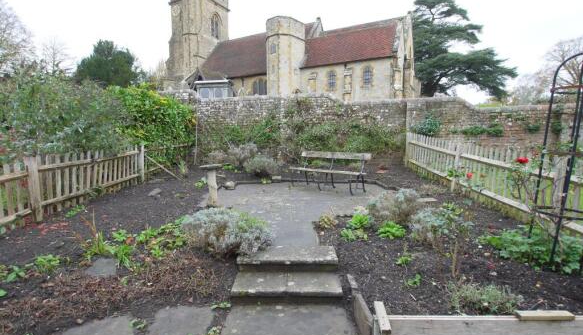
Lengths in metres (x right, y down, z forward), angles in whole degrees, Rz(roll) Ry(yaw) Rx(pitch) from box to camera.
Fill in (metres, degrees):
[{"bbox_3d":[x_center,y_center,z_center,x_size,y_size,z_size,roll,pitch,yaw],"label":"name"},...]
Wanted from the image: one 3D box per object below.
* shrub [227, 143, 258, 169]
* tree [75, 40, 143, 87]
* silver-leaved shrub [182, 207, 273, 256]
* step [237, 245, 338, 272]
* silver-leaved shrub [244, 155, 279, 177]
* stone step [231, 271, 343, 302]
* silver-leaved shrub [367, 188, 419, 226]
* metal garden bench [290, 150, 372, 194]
[{"bbox_3d":[-1.379,-0.283,8.538,0.880,0.660,0.820,0,8,0],"label":"shrub"},{"bbox_3d":[-21.559,-10.699,35.899,7.900,8.700,7.700,0,8,0],"label":"tree"},{"bbox_3d":[-0.751,0.675,3.672,1.050,0.430,0.880,0,8,0],"label":"silver-leaved shrub"},{"bbox_3d":[-0.036,0.979,3.249,1.020,0.120,0.377,0,8,1],"label":"step"},{"bbox_3d":[-0.746,-0.055,7.660,0.840,0.520,0.800,0,8,0],"label":"silver-leaved shrub"},{"bbox_3d":[-0.036,1.139,2.920,1.010,0.131,0.383,0,8,1],"label":"stone step"},{"bbox_3d":[1.456,0.476,4.402,0.750,0.470,0.700,0,8,0],"label":"silver-leaved shrub"},{"bbox_3d":[0.780,0.089,6.416,1.642,0.765,0.592,6,10,38],"label":"metal garden bench"}]

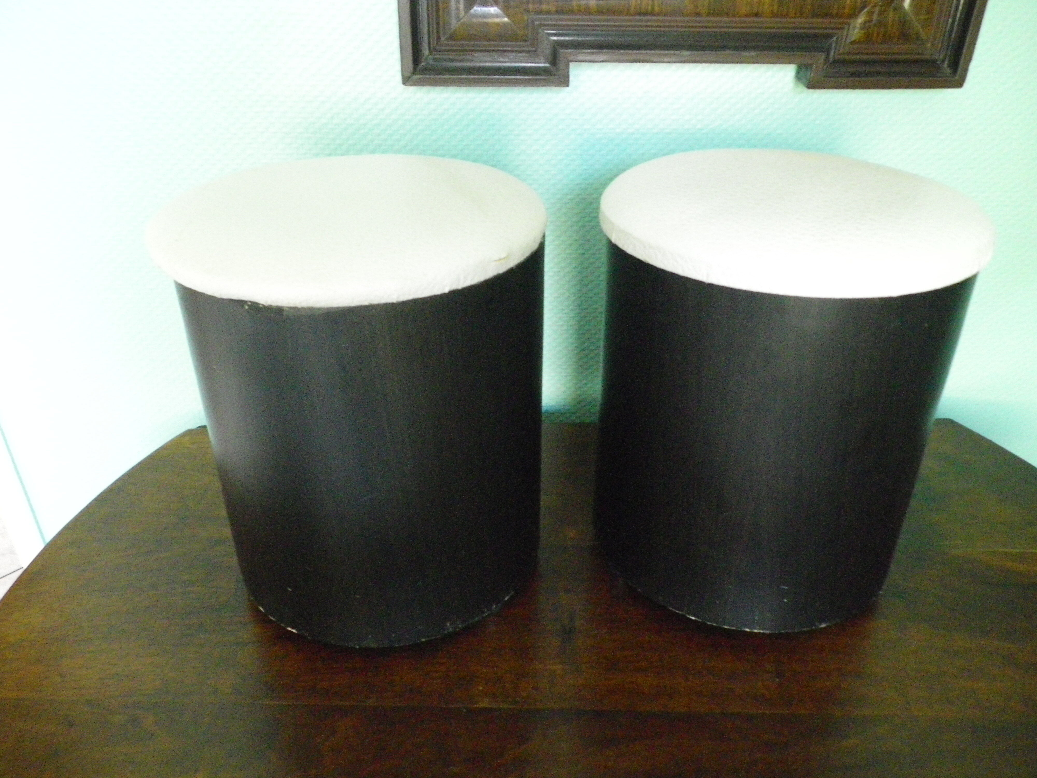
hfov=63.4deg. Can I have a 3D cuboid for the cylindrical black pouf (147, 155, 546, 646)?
[{"bbox_3d":[-0.161,0.001,0.940,0.379,0.421,0.379,0,31,0],"label":"cylindrical black pouf"}]

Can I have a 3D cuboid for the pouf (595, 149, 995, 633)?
[{"bbox_3d":[0.276,-0.011,0.960,0.379,0.421,0.379,0,31,0],"label":"pouf"}]

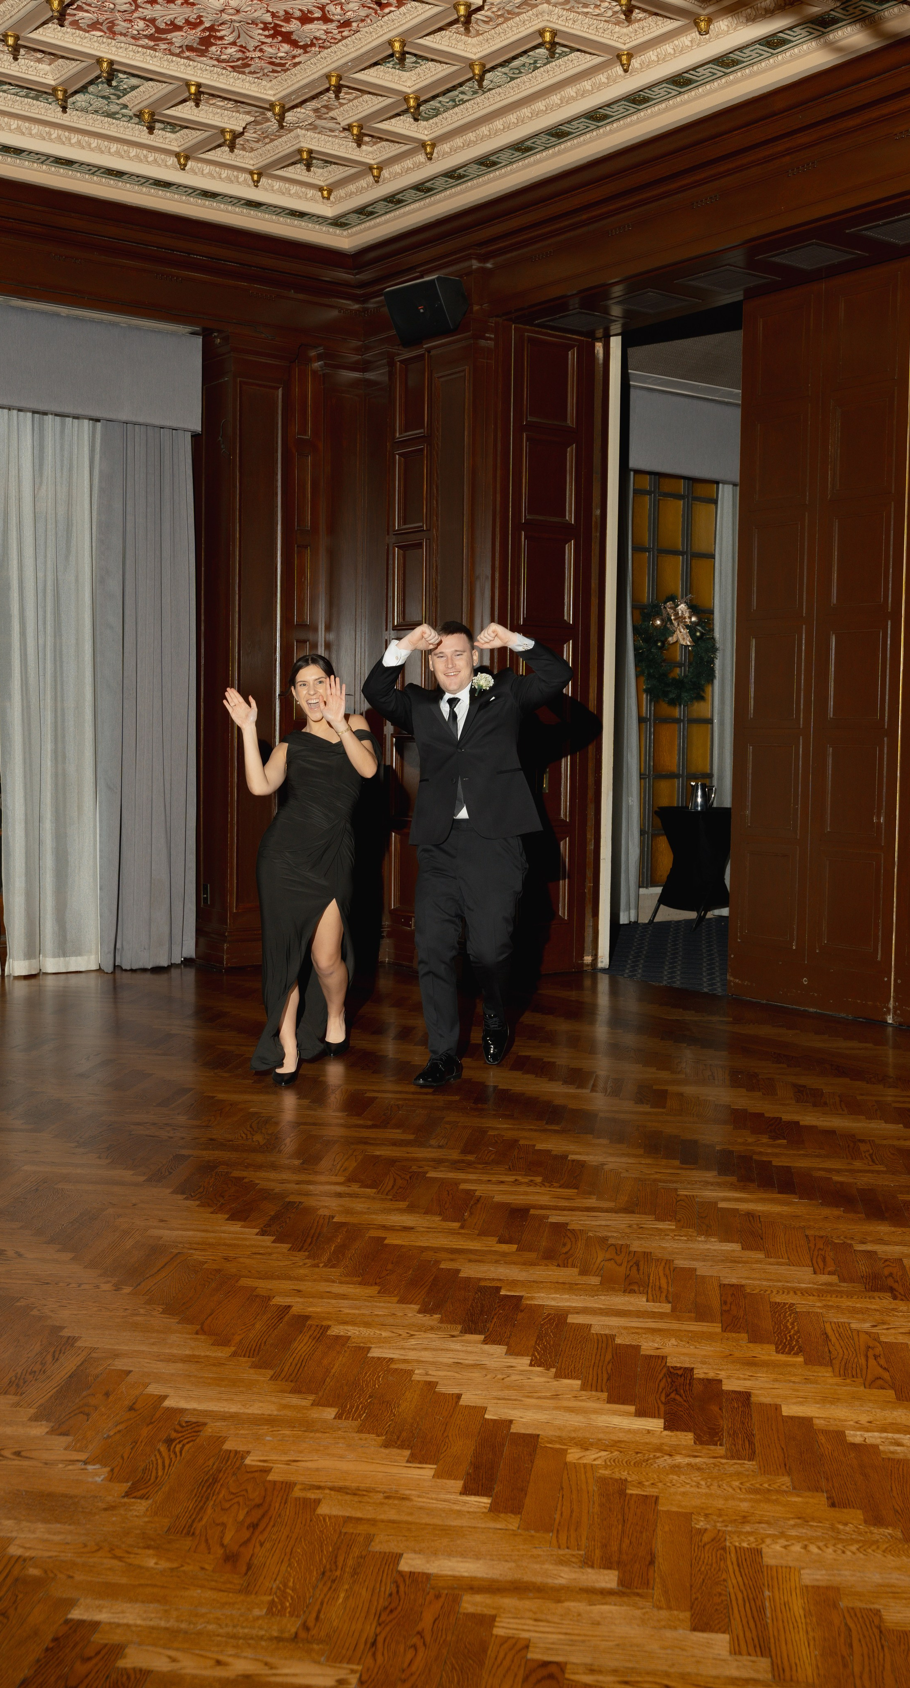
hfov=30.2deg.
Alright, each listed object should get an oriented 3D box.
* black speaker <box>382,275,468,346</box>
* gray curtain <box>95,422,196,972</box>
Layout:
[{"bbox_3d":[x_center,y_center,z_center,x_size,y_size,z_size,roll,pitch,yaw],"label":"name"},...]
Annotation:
[{"bbox_3d":[-0.147,-2.762,8.750,0.370,0.270,0.240,4,24,43],"label":"black speaker"},{"bbox_3d":[-1.727,-0.846,9.455,0.660,3.070,0.180,-2,5,-37],"label":"gray curtain"}]

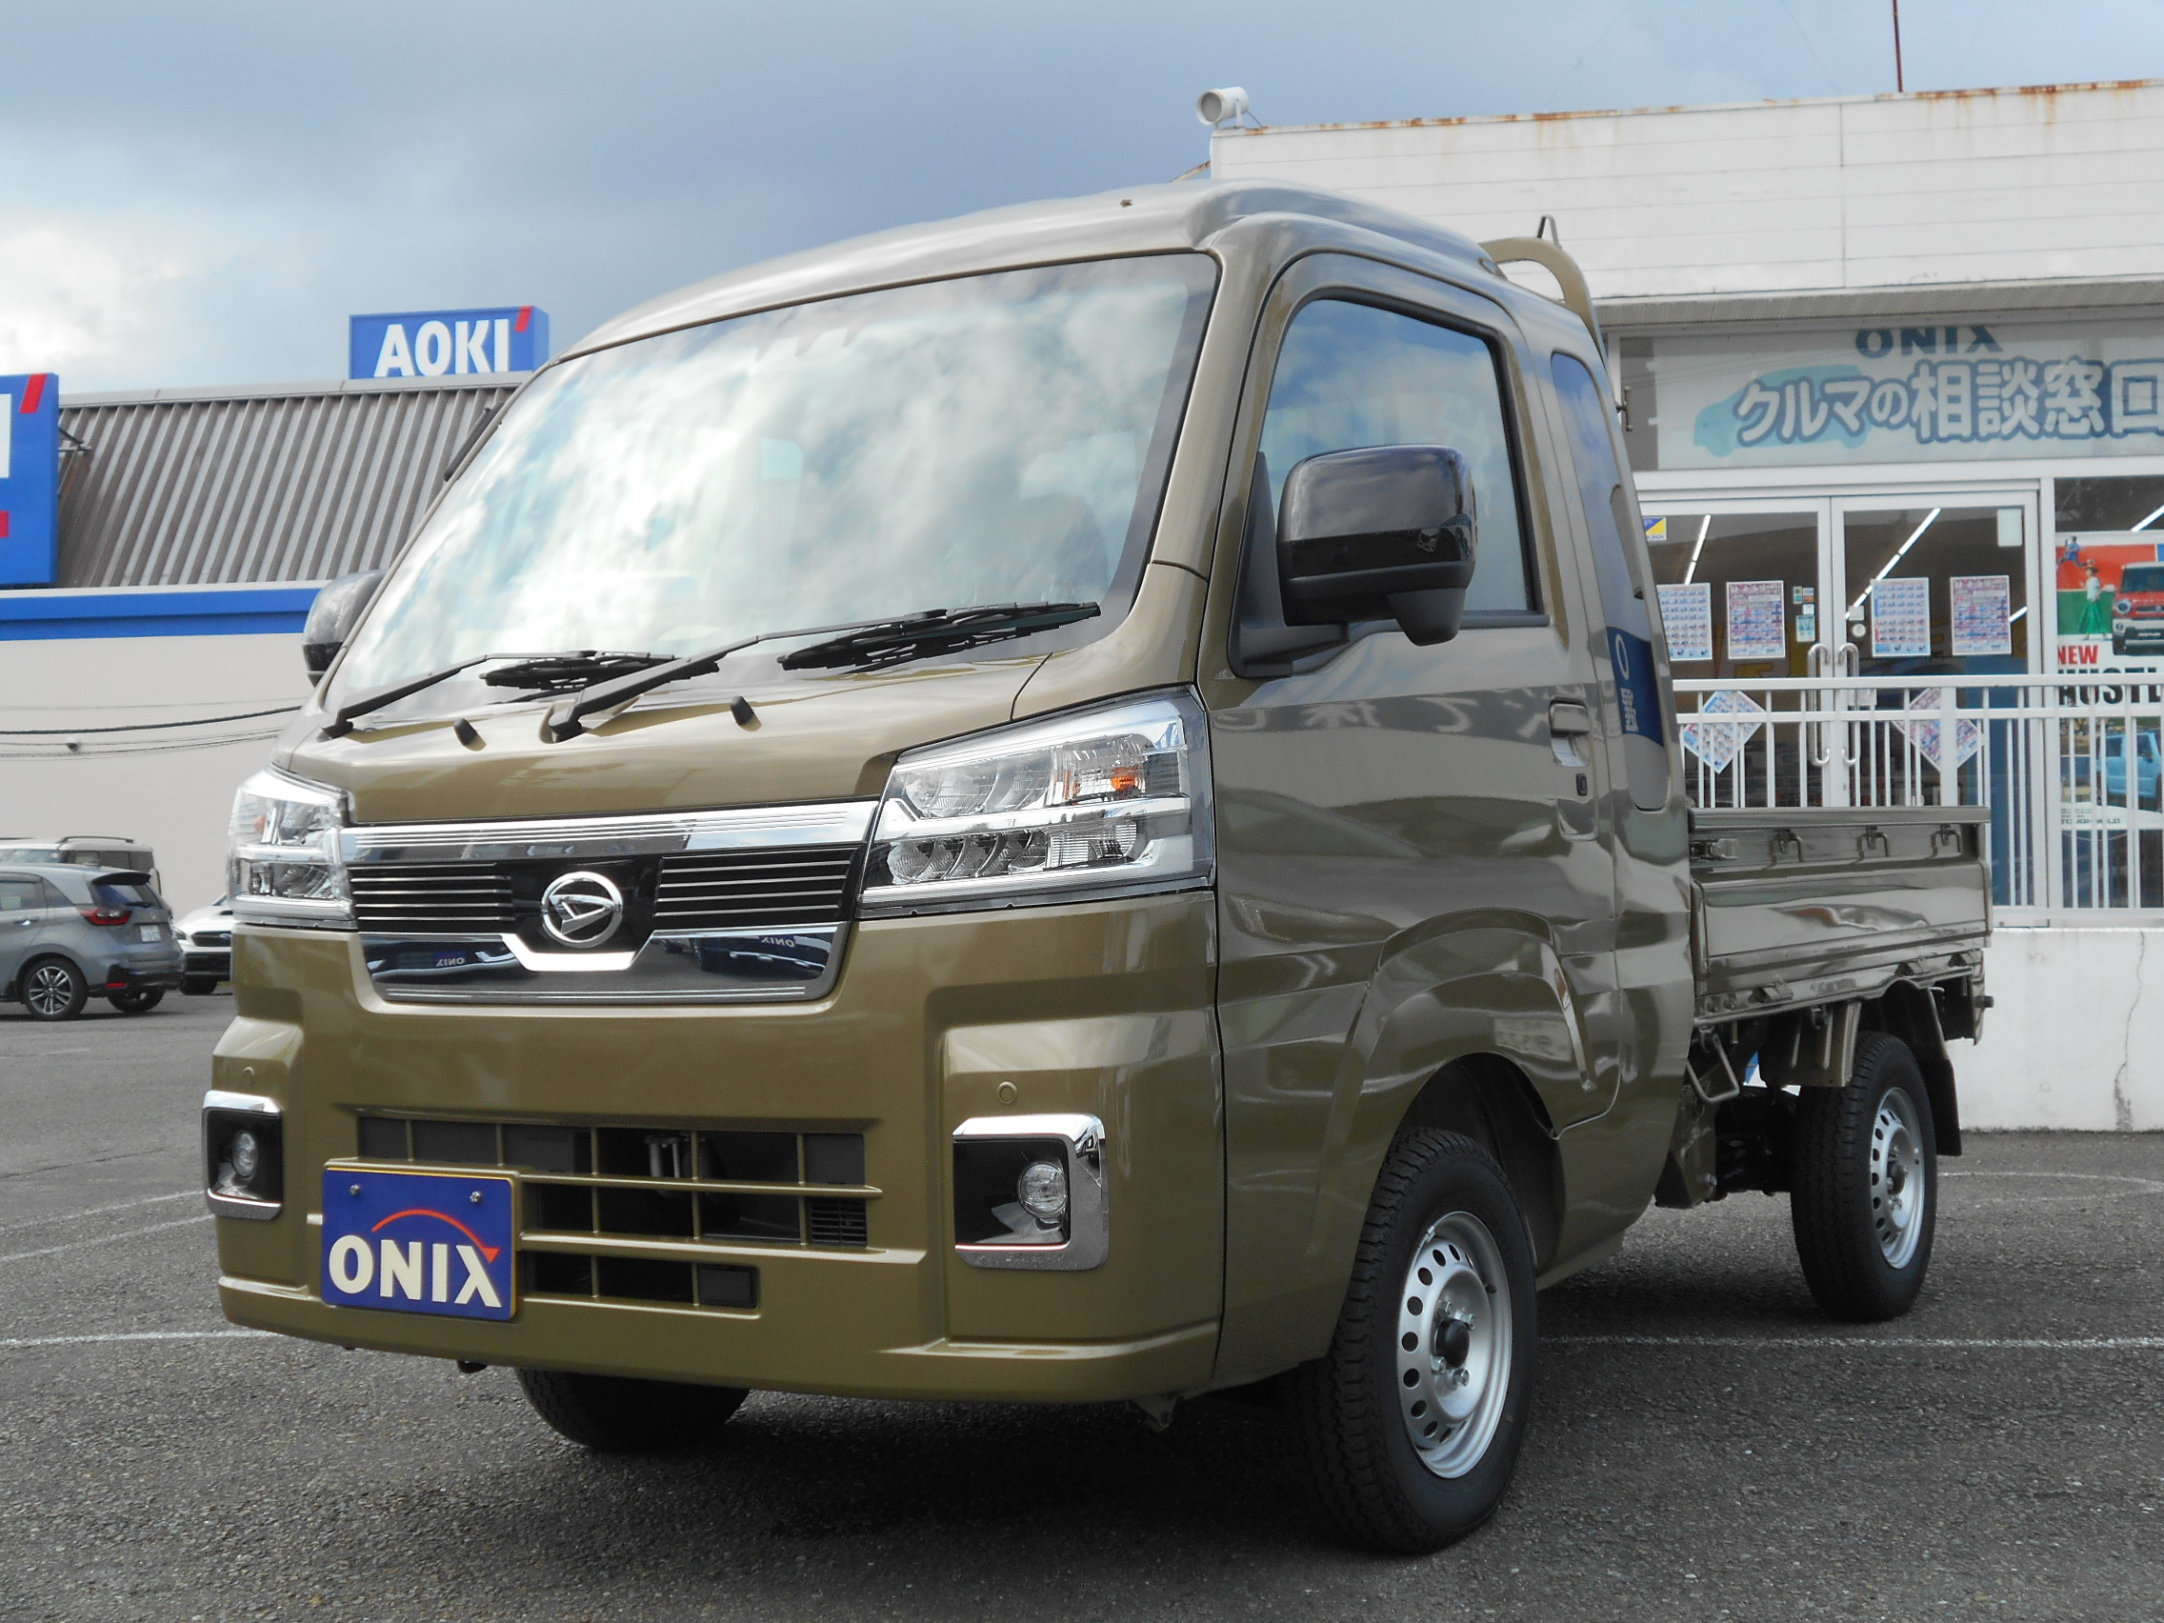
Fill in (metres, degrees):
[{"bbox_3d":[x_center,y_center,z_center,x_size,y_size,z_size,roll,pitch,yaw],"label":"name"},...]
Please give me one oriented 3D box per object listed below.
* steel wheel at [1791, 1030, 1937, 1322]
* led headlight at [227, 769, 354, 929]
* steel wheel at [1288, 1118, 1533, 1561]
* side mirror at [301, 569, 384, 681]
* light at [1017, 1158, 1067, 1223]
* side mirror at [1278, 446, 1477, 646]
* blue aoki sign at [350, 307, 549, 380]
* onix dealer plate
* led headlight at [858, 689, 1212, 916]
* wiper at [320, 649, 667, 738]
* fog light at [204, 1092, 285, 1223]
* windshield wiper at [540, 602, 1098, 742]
[{"bbox_3d":[1.482,0.689,5.179,0.146,0.530,0.530,-2,-1,33],"label":"steel wheel"},{"bbox_3d":[-1.002,0.032,3.667,0.364,0.240,0.199,-3,-2,41],"label":"led headlight"},{"bbox_3d":[0.440,0.688,3.591,0.146,0.530,0.530,-2,-1,33],"label":"steel wheel"},{"bbox_3d":[-1.052,-0.246,4.091,0.205,0.214,0.138,-3,-1,38],"label":"side mirror"},{"bbox_3d":[-0.027,0.404,2.934,0.072,0.072,0.060,-2,-1,33],"label":"light"},{"bbox_3d":[0.341,-0.307,3.175,0.205,0.214,0.138,-2,-1,28],"label":"side mirror"},{"bbox_3d":[-10.506,-7.626,45.836,3.400,1.350,0.500,-1,-2,13],"label":"blue aoki sign"},{"bbox_3d":[-0.820,0.534,3.388,0.335,0.167,0.015,-2,-3,33],"label":"onix dealer plate"},{"bbox_3d":[-0.051,-0.010,3.041,0.364,0.240,0.199,-2,-1,25],"label":"led headlight"},{"bbox_3d":[-0.715,-0.156,3.438,0.725,0.098,0.065,-3,-1,35],"label":"wiper"},{"bbox_3d":[-1.075,0.452,3.630,0.185,0.170,0.090,-3,-1,38],"label":"fog light"},{"bbox_3d":[-0.315,-0.163,3.181,0.723,0.122,0.065,-2,-1,22],"label":"windshield wiper"}]

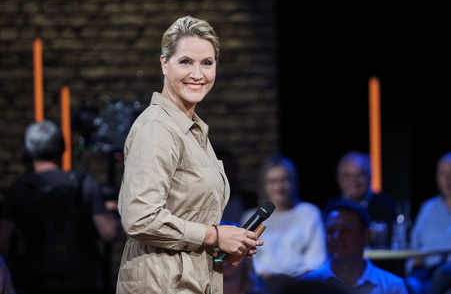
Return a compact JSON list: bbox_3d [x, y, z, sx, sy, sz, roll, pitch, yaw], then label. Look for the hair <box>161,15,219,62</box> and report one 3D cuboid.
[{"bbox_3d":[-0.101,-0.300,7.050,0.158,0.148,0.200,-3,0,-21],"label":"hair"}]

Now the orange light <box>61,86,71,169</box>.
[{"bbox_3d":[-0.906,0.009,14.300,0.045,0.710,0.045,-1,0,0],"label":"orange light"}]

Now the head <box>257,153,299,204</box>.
[{"bbox_3d":[0.241,0.146,11.600,0.185,0.230,0.220,-1,0,12],"label":"head"}]

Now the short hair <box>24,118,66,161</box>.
[{"bbox_3d":[-0.788,-0.026,10.900,0.172,0.182,0.200,-1,0,9],"label":"short hair"}]

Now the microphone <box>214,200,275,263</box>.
[{"bbox_3d":[0.056,0.239,6.950,0.240,0.044,0.044,-48,1,-25],"label":"microphone"}]

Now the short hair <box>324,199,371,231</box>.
[{"bbox_3d":[0.475,0.269,9.750,0.168,0.138,0.200,-1,0,30],"label":"short hair"}]

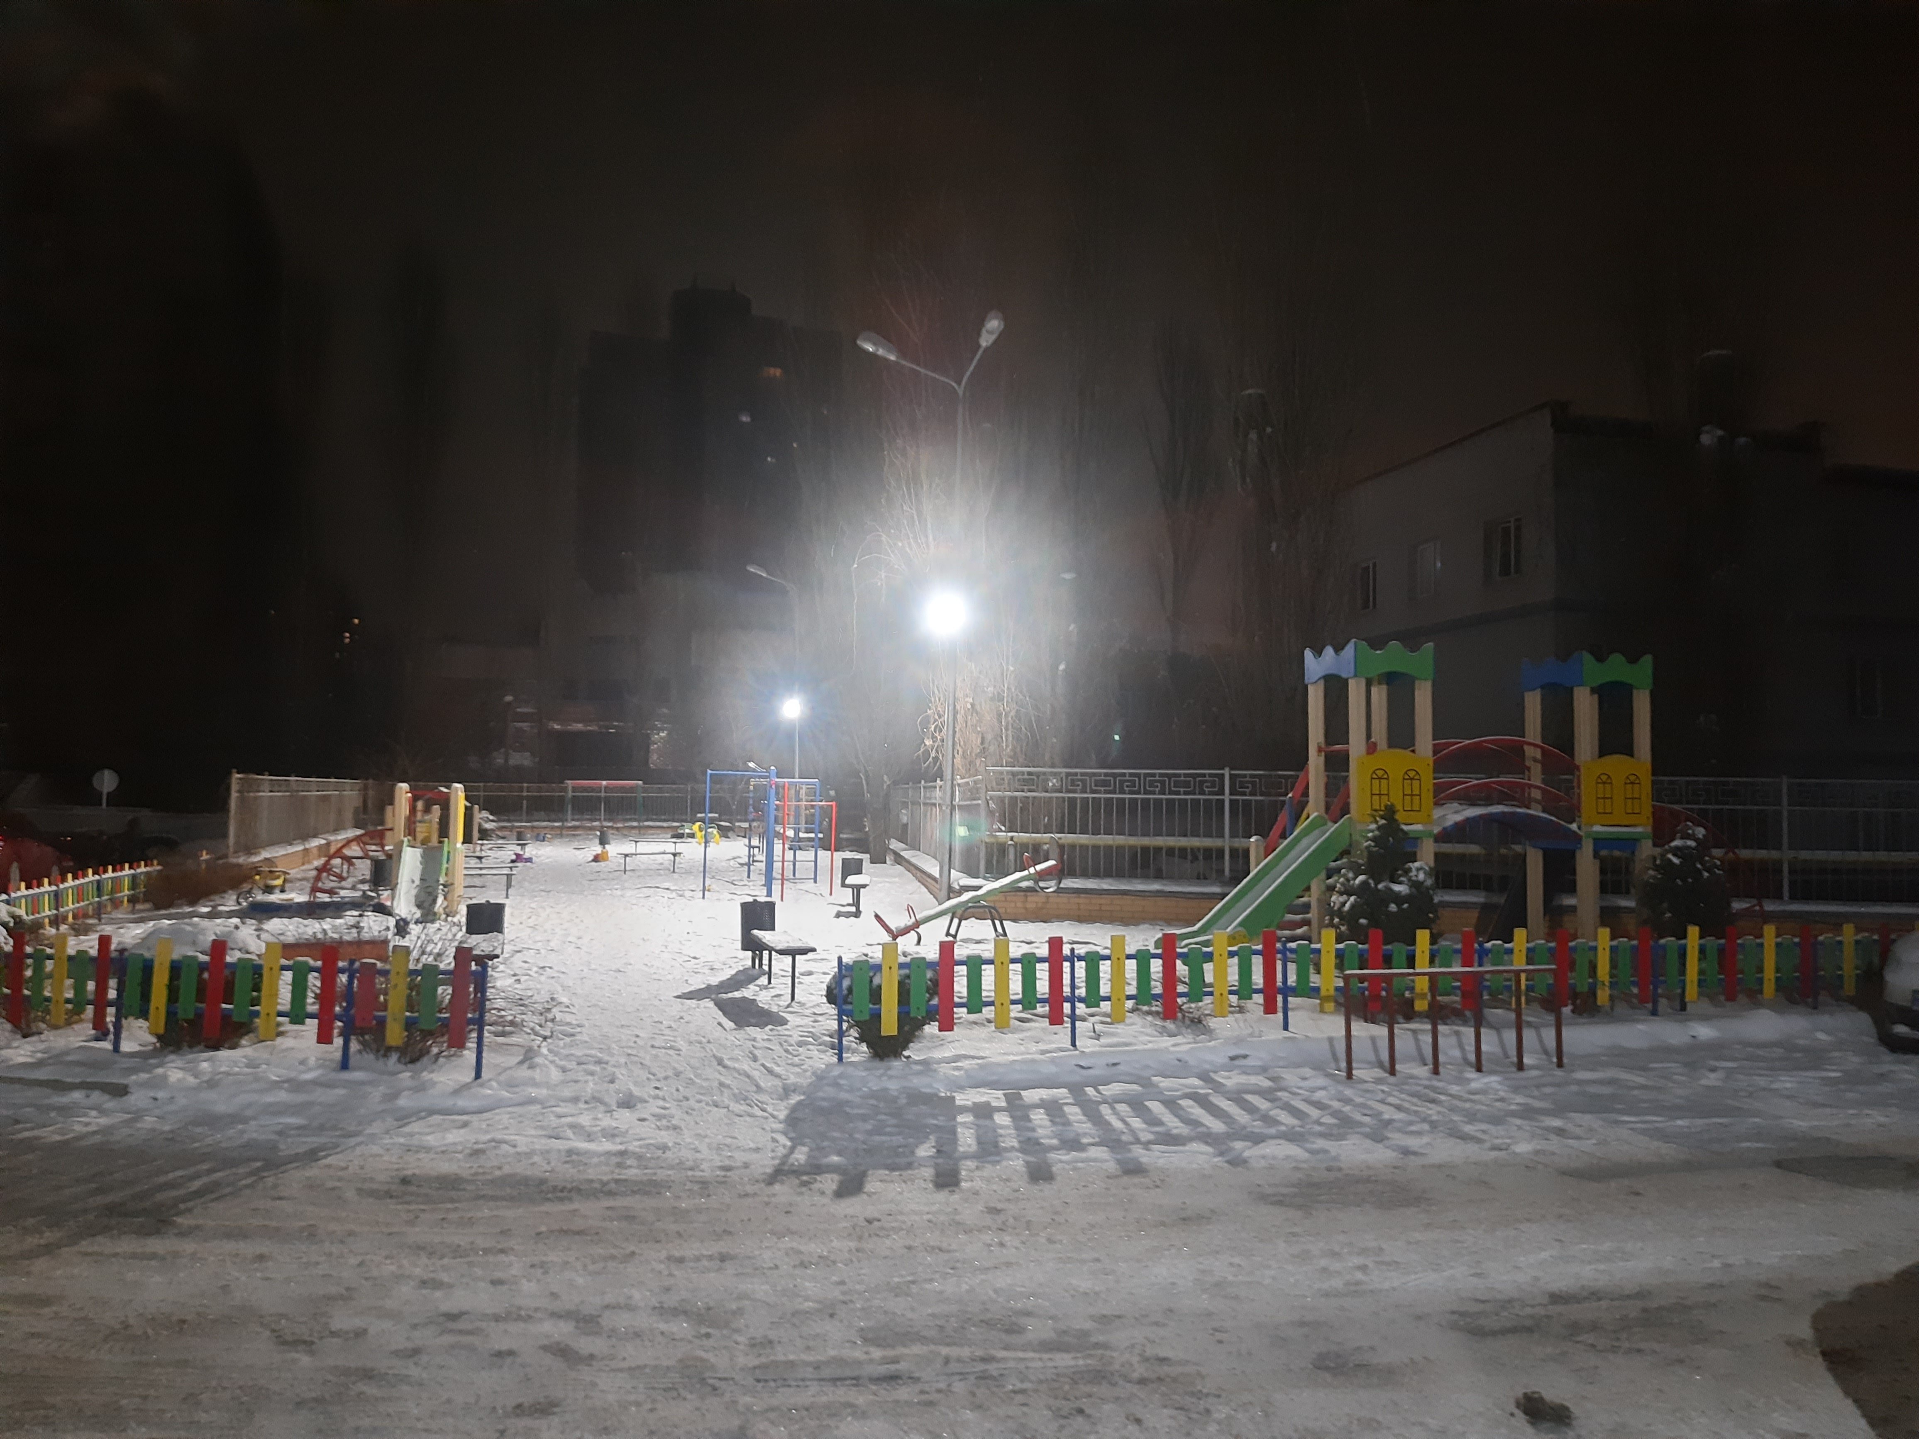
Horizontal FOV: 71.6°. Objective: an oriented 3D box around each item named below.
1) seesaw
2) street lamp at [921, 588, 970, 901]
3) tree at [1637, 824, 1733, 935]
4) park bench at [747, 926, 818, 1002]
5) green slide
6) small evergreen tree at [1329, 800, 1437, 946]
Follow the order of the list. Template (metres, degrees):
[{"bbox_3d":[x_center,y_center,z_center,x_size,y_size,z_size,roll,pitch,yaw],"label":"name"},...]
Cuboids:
[{"bbox_3d":[0.106,1.938,14.526,2.030,0.900,0.420,2,-3,-12],"label":"seesaw"},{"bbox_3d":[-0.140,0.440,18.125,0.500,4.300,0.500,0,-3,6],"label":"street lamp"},{"bbox_3d":[6.760,1.659,12.441,0.870,1.400,0.870,1,-3,0],"label":"tree"},{"bbox_3d":[-1.377,1.912,10.392,0.320,0.430,1.310,2,-3,-18],"label":"park bench"},{"bbox_3d":[2.750,1.603,12.441,1.780,1.400,0.580,2,-3,-16],"label":"green slide"},{"bbox_3d":[3.691,1.499,11.544,0.960,1.530,0.960,1,-3,0],"label":"small evergreen tree"}]

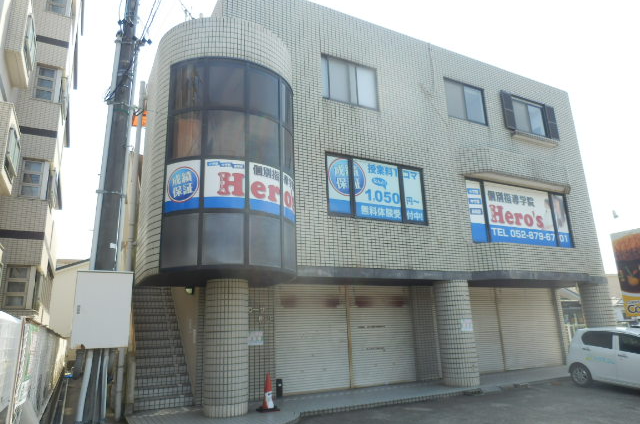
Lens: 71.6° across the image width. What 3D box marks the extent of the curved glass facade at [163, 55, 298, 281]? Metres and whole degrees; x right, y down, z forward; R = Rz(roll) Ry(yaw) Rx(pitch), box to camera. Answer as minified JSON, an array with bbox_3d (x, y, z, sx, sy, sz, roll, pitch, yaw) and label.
[{"bbox_3d":[-1.567,-0.850,8.853,2.850,4.157,1.150,6,-17,-28],"label":"curved glass facade"}]

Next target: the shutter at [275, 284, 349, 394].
[{"bbox_3d":[-0.148,3.091,10.950,2.005,2.525,0.120,6,-17,-28],"label":"shutter"}]

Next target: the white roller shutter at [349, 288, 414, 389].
[{"bbox_3d":[1.705,3.283,11.927,2.121,2.525,0.120,6,-17,-28],"label":"white roller shutter"}]

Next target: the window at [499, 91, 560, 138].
[{"bbox_3d":[7.198,-3.264,15.145,2.805,1.346,0.150,6,-17,-28],"label":"window"}]

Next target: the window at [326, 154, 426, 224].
[{"bbox_3d":[1.488,-0.533,11.215,3.003,1.585,0.150,6,-17,-28],"label":"window"}]

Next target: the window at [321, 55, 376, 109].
[{"bbox_3d":[0.807,-3.373,11.661,1.717,1.264,0.150,6,-17,-28],"label":"window"}]

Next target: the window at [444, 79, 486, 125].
[{"bbox_3d":[4.522,-3.378,13.733,1.681,1.299,0.150,6,-17,-28],"label":"window"}]

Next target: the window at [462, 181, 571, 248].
[{"bbox_3d":[6.256,0.147,13.675,4.613,1.907,0.150,6,-17,-28],"label":"window"}]

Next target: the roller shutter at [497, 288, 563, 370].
[{"bbox_3d":[6.971,3.818,14.708,2.868,2.545,0.120,6,-17,-28],"label":"roller shutter"}]

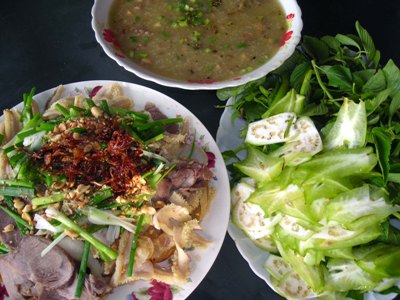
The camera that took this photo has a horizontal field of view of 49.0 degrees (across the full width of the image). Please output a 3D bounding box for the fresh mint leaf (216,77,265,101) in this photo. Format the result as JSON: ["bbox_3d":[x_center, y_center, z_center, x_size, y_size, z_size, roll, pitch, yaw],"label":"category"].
[{"bbox_3d":[0.042,-0.064,0.452,0.045,0.015,0.025,-14,59,-11],"label":"fresh mint leaf"}]

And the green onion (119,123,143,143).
[{"bbox_3d":[-0.064,-0.016,0.406,0.026,0.010,0.007,41,65,21],"label":"green onion"}]

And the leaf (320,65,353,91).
[{"bbox_3d":[0.151,-0.080,0.486,0.044,0.008,0.024,40,67,17],"label":"leaf"}]

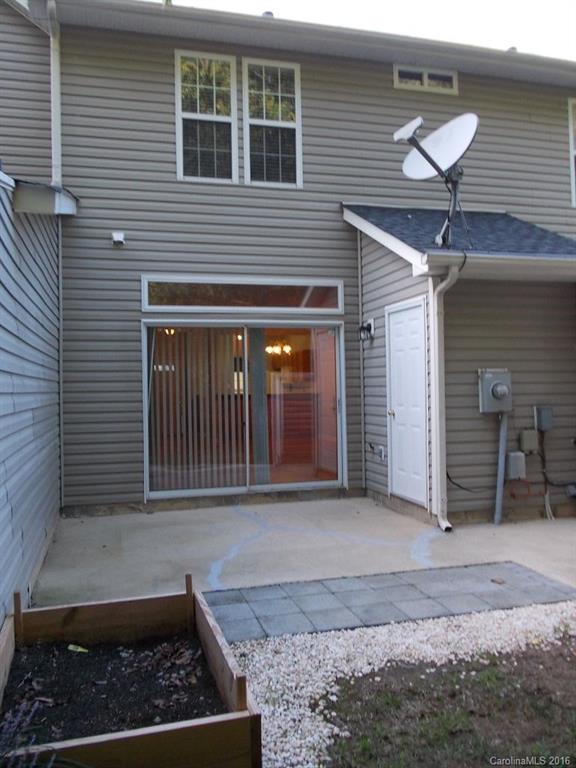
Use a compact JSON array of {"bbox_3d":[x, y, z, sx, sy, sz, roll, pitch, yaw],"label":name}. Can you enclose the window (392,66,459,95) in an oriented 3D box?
[{"bbox_3d":[1.782,-3.912,7.981,0.895,0.305,0.080,-1,0,-15],"label":"window"}]

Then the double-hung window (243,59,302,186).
[{"bbox_3d":[-0.175,-3.131,7.466,0.719,1.523,0.080,-1,0,-15],"label":"double-hung window"}]

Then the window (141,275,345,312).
[{"bbox_3d":[-0.488,-1.054,7.364,2.420,0.424,0.080,-1,0,-15],"label":"window"}]

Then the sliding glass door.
[{"bbox_3d":[-0.473,0.298,7.364,2.327,1.990,0.100,-1,0,-15],"label":"sliding glass door"}]

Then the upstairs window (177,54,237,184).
[{"bbox_3d":[-0.943,-3.118,7.267,0.716,1.516,0.080,-1,0,-15],"label":"upstairs window"}]

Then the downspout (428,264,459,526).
[{"bbox_3d":[1.504,0.157,5.760,0.115,2.440,0.400,-1,0,-15],"label":"downspout"}]

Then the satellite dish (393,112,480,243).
[{"bbox_3d":[1.390,-1.901,5.781,0.988,1.158,0.822,-1,0,-38],"label":"satellite dish"}]

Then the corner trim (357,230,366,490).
[{"bbox_3d":[0.929,-0.288,7.707,0.054,3.255,0.050,-1,0,-15],"label":"corner trim"}]

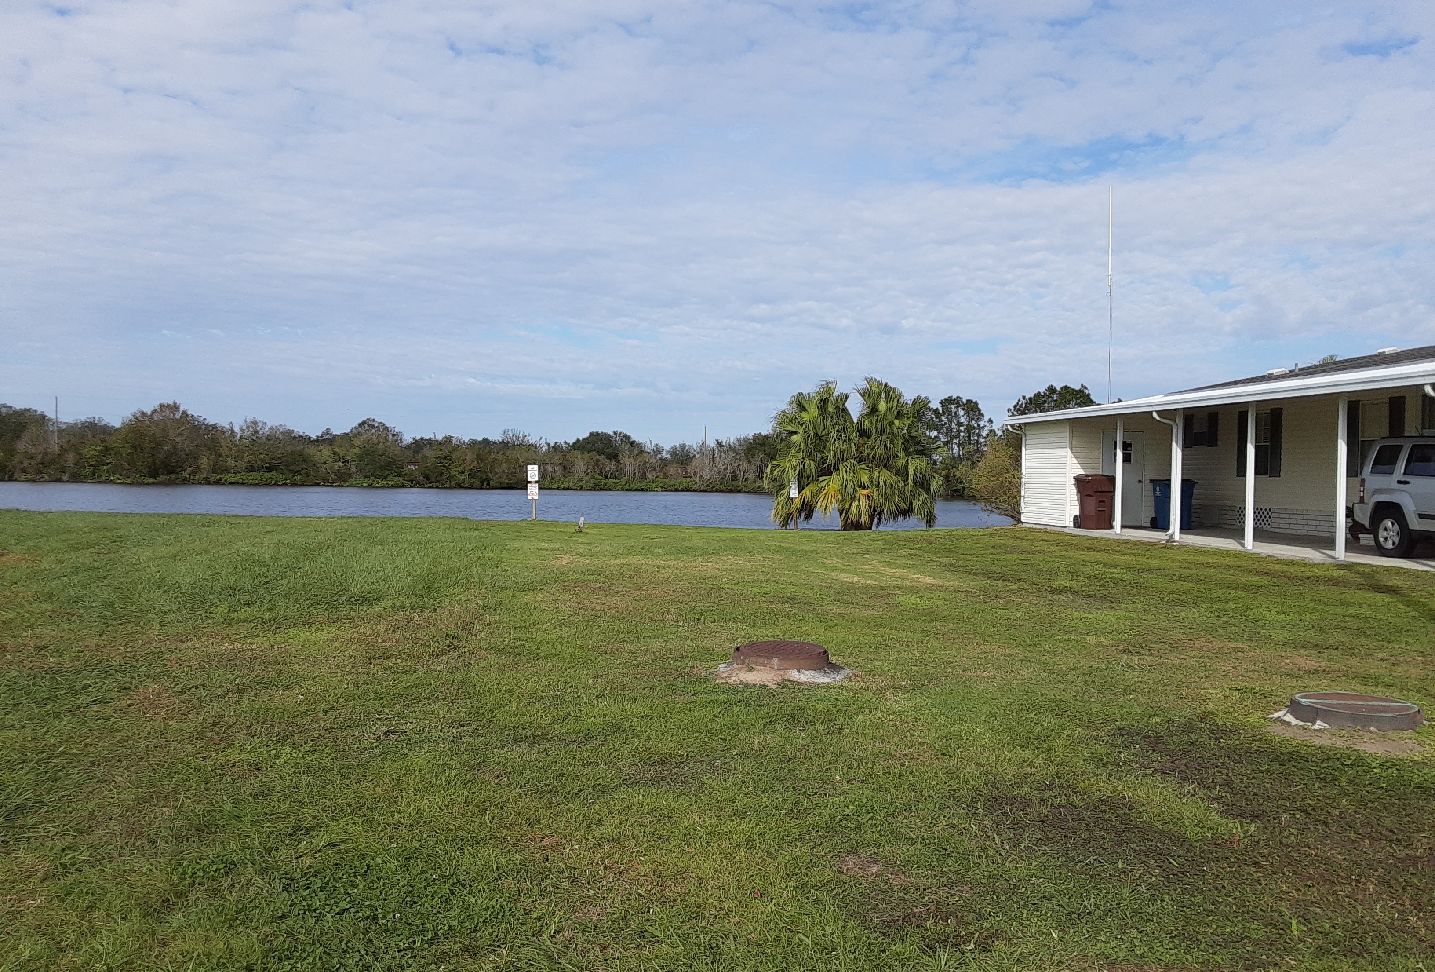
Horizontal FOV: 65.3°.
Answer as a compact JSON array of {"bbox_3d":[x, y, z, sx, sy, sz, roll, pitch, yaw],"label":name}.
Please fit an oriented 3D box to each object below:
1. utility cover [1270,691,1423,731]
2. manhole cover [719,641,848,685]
[{"bbox_3d":[3.990,1.420,7.060,0.760,0.110,0.730,1,1,30],"label":"utility cover"},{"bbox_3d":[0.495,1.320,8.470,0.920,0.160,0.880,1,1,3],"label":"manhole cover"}]

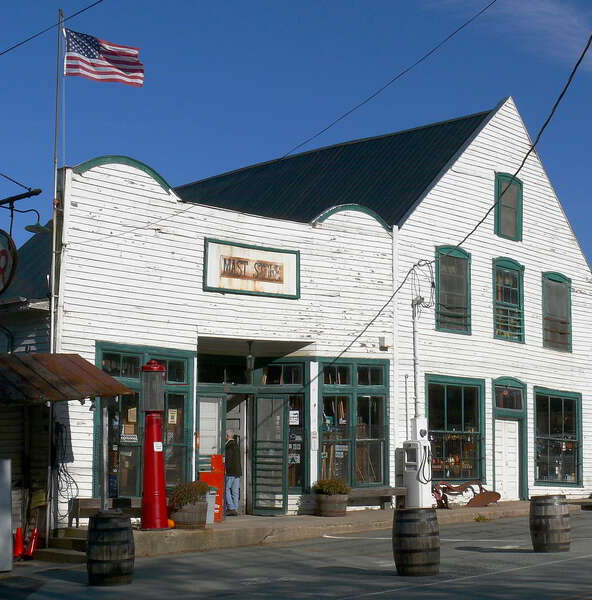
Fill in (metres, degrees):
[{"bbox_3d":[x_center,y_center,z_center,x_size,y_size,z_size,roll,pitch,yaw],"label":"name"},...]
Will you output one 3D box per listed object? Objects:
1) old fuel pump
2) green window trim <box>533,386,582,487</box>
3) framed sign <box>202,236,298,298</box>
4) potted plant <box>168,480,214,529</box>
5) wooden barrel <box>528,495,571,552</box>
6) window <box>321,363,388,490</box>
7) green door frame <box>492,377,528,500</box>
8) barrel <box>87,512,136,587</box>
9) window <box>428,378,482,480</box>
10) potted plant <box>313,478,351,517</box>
[{"bbox_3d":[-2.317,2.362,17.535,0.460,2.750,0.460,1,-8,0],"label":"old fuel pump"},{"bbox_3d":[6.950,3.645,27.983,2.150,2.500,0.200,7,-10,-41],"label":"green window trim"},{"bbox_3d":[-0.822,-0.606,21.634,2.498,1.040,0.100,6,-9,-40],"label":"framed sign"},{"bbox_3d":[-1.754,3.387,17.683,0.700,0.780,0.700,1,-8,0],"label":"potted plant"},{"bbox_3d":[4.160,3.658,17.452,0.650,0.890,0.650,-1,-7,13],"label":"wooden barrel"},{"bbox_3d":[1.303,2.672,23.177,2.102,2.772,0.150,6,-9,-40],"label":"window"},{"bbox_3d":[5.370,3.461,26.625,1.388,3.075,0.200,6,-9,-40],"label":"green door frame"},{"bbox_3d":[-2.504,3.376,14.454,0.650,0.920,0.650,1,-7,-10],"label":"barrel"},{"bbox_3d":[3.828,3.093,25.325,2.104,2.499,0.150,6,-9,-40],"label":"window"},{"bbox_3d":[0.733,4.011,21.642,0.720,0.720,0.720,0,-7,2],"label":"potted plant"}]

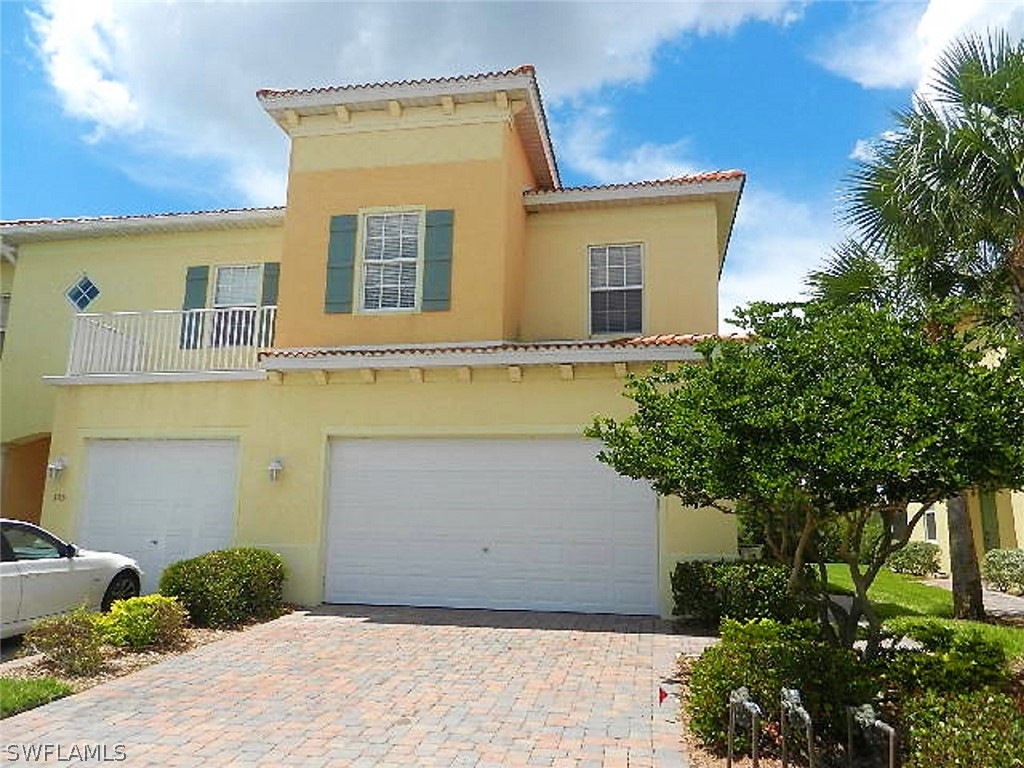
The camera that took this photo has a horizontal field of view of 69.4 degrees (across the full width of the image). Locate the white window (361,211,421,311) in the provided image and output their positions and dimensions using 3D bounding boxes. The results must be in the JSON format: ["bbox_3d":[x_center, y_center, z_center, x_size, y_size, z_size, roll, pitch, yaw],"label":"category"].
[{"bbox_3d":[-1.881,-1.897,11.449,0.900,1.580,0.100,-1,-9,10],"label":"white window"}]

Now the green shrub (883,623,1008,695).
[{"bbox_3d":[3.807,2.405,6.542,0.970,0.500,0.970,-1,-9,10],"label":"green shrub"}]

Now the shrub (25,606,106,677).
[{"bbox_3d":[-4.195,2.409,6.967,0.644,0.555,0.644,-1,-9,11],"label":"shrub"}]

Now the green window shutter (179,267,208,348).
[{"bbox_3d":[-6.079,-1.467,14.177,0.450,1.630,0.050,-1,-9,11],"label":"green window shutter"}]

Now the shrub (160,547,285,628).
[{"bbox_3d":[-3.665,2.565,9.438,1.320,0.940,1.450,-1,-9,10],"label":"shrub"}]

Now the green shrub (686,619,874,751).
[{"bbox_3d":[1.933,2.148,5.374,1.300,0.680,1.400,-1,-9,10],"label":"green shrub"}]

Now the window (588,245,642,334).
[{"bbox_3d":[1.773,-1.598,12.551,0.910,1.590,0.100,-1,-9,10],"label":"window"}]

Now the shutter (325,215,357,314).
[{"bbox_3d":[-2.726,-1.902,11.791,0.450,1.630,0.050,-1,-9,11],"label":"shutter"}]

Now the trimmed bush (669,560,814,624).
[{"bbox_3d":[2.956,2.715,9.509,1.700,0.800,0.680,-1,-9,11],"label":"trimmed bush"}]

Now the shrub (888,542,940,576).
[{"bbox_3d":[9.068,3.920,16.625,1.100,0.720,1.200,-1,-9,10],"label":"shrub"}]

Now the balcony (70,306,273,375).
[{"bbox_3d":[-5.464,-0.558,13.003,3.740,1.060,1.850,-1,-9,11],"label":"balcony"}]

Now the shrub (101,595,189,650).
[{"bbox_3d":[-4.014,2.601,8.121,0.849,0.504,0.849,-1,-9,11],"label":"shrub"}]

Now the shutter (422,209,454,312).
[{"bbox_3d":[-1.130,-1.893,11.284,0.450,1.600,0.050,-1,-9,10],"label":"shutter"}]

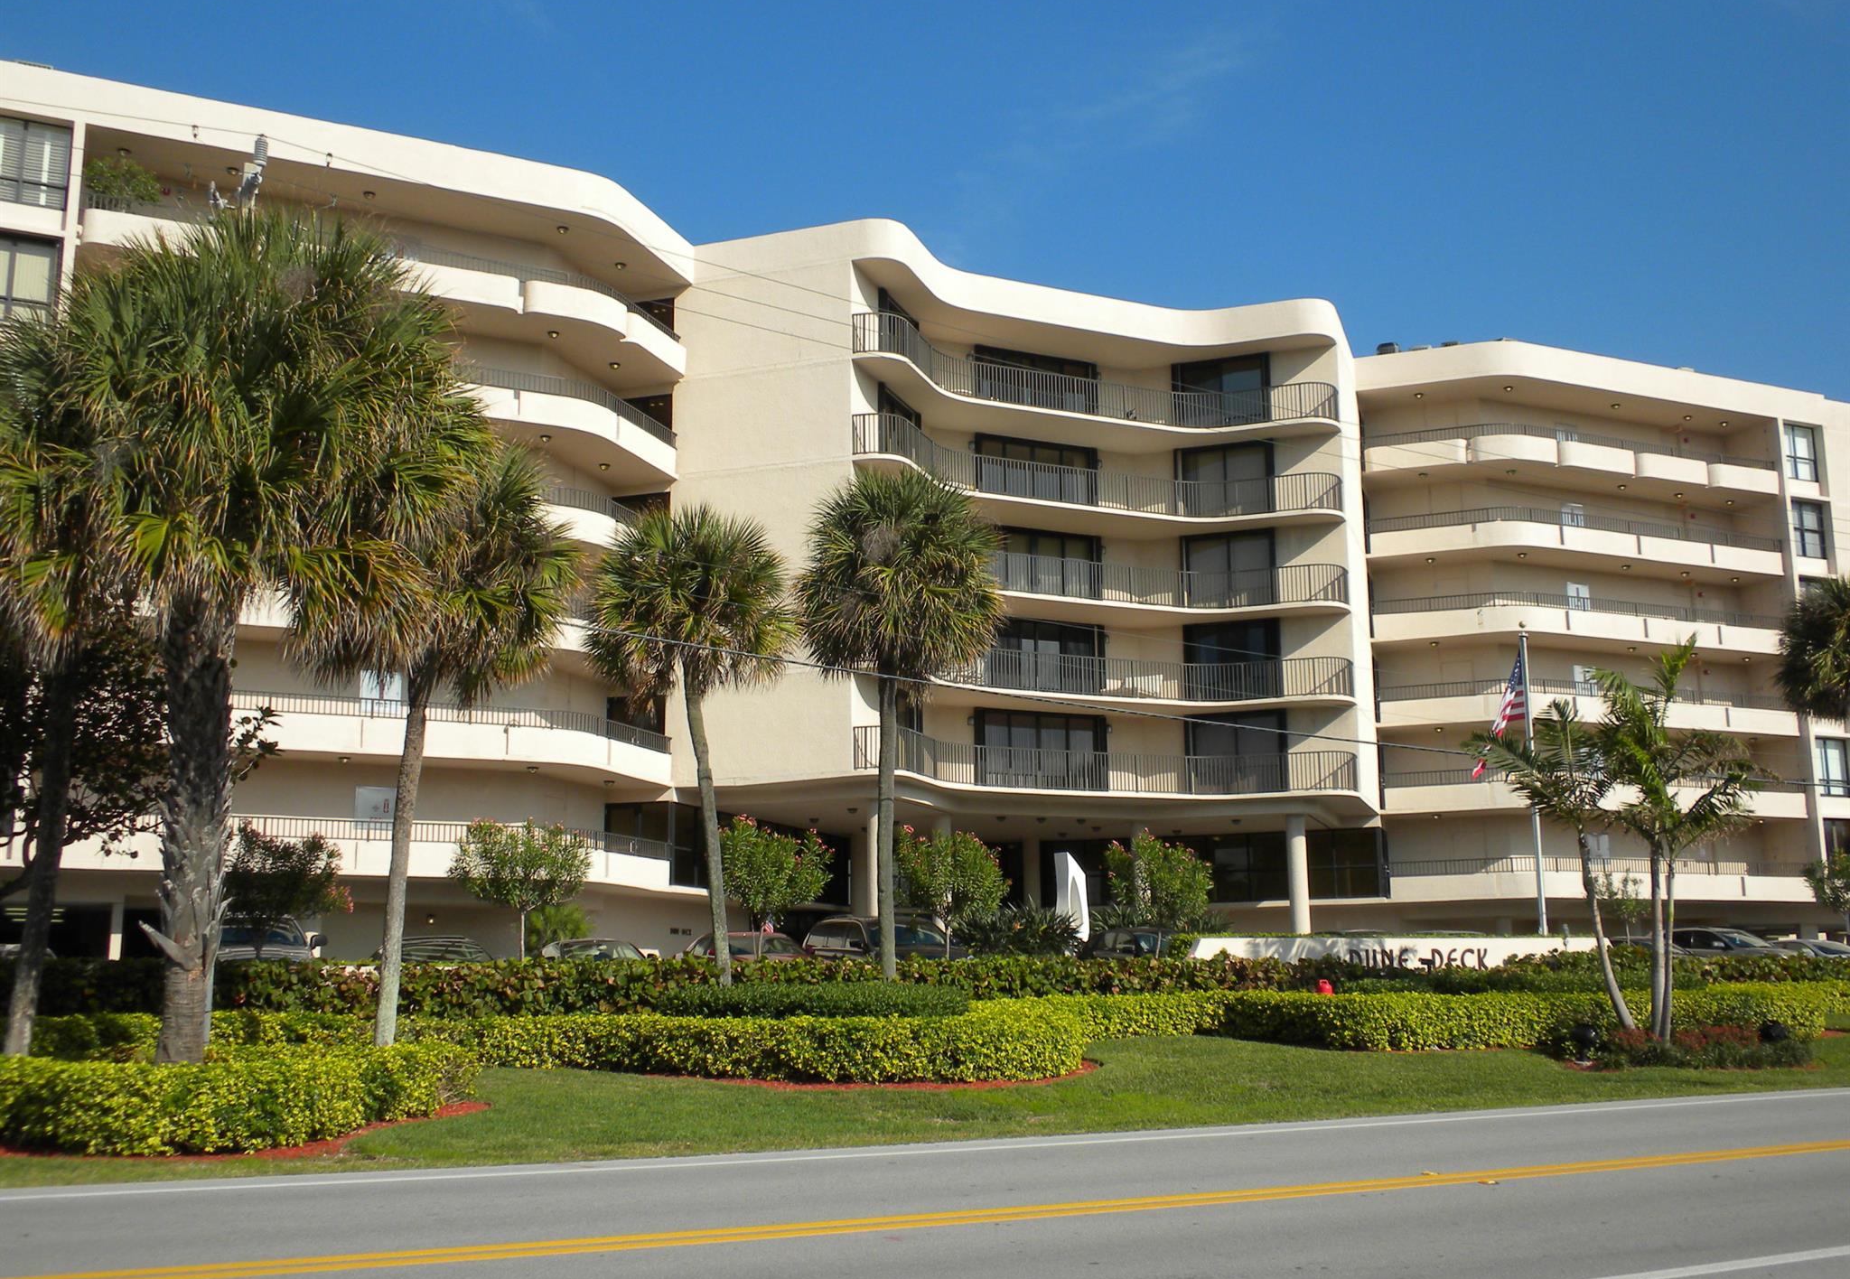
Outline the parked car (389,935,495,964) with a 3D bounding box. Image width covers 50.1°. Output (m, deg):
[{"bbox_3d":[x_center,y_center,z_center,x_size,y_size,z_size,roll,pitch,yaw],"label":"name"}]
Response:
[{"bbox_3d":[-7.893,5.573,32.382,1.800,1.450,4.700,4,-11,-27],"label":"parked car"}]

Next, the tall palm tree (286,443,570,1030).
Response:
[{"bbox_3d":[-4.987,1.158,19.698,2.850,6.416,2.850,5,-12,-28],"label":"tall palm tree"}]

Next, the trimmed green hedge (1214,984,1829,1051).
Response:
[{"bbox_3d":[9.017,5.527,28.885,9.200,0.820,2.500,5,-12,-28],"label":"trimmed green hedge"}]

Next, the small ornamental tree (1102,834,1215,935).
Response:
[{"bbox_3d":[4.119,4.952,34.542,1.850,3.155,1.850,4,-11,-27],"label":"small ornamental tree"}]

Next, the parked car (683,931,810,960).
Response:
[{"bbox_3d":[-2.984,5.843,34.683,1.800,1.430,4.750,4,-11,-27],"label":"parked car"}]

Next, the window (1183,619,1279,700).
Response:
[{"bbox_3d":[9.026,0.624,58.012,2.850,2.300,0.150,-5,-10,25],"label":"window"}]

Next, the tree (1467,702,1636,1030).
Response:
[{"bbox_3d":[9.804,3.535,30.634,2.573,5.259,2.444,-1,-10,0],"label":"tree"}]

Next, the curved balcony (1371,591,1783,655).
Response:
[{"bbox_3d":[21.577,-0.249,64.941,14.826,1.270,4.464,3,-11,-22],"label":"curved balcony"}]

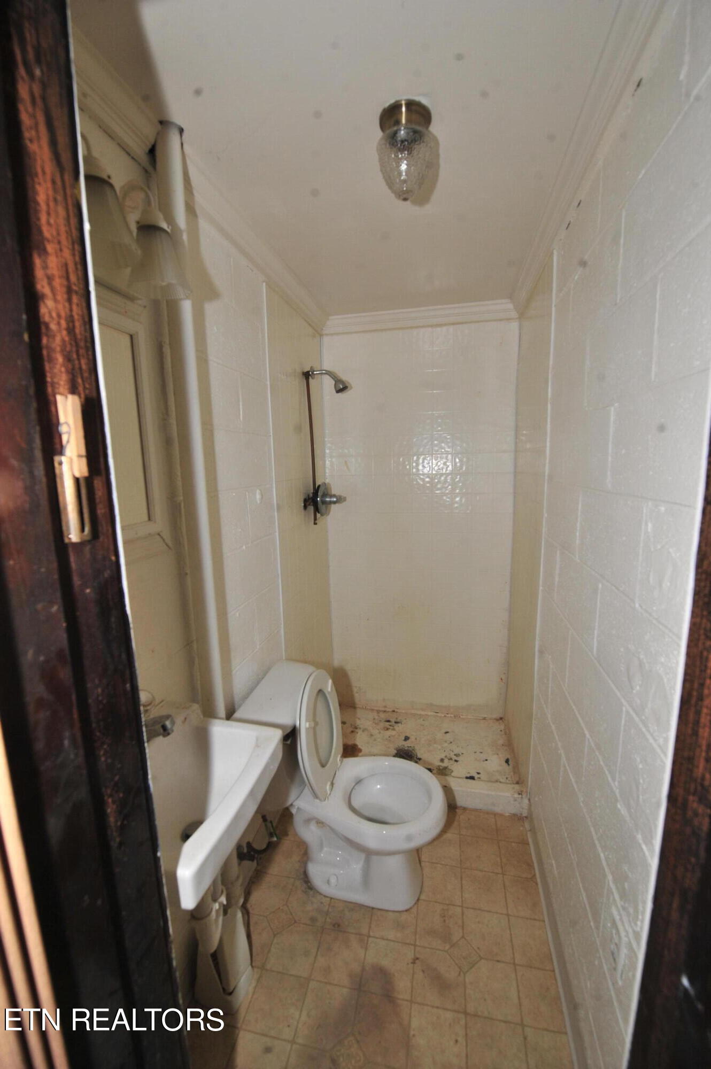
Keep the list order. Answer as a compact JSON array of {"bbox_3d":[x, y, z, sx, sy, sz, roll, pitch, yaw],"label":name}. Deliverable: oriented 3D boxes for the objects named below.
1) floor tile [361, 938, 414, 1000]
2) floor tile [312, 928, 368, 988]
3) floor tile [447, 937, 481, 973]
[{"bbox_3d":[0.104,1.332,1.278,0.151,0.008,0.150,1,10,12],"label":"floor tile"},{"bbox_3d":[-0.046,1.338,1.311,0.152,0.010,0.148,1,10,11],"label":"floor tile"},{"bbox_3d":[0.341,1.323,1.303,0.076,0.008,0.076,-7,11,-33],"label":"floor tile"}]

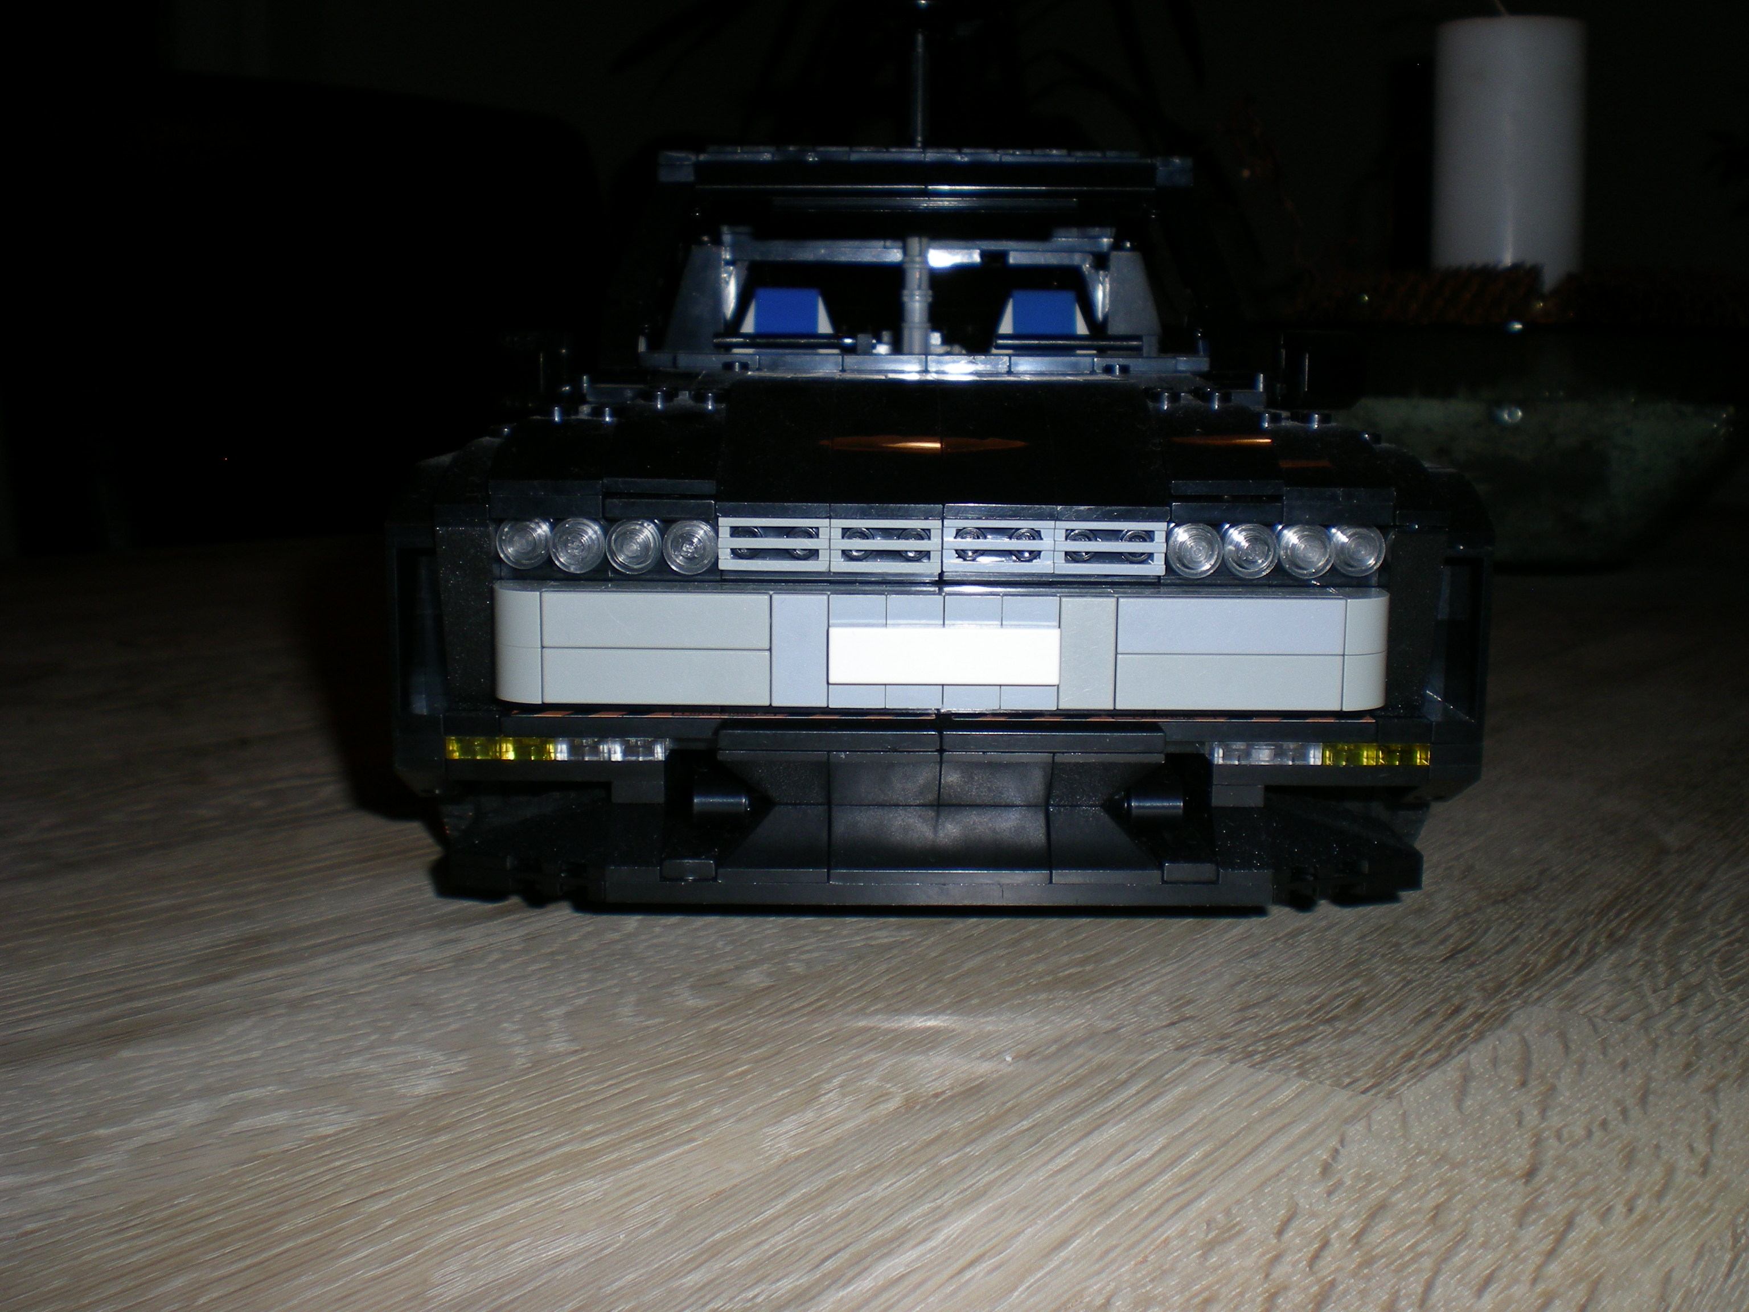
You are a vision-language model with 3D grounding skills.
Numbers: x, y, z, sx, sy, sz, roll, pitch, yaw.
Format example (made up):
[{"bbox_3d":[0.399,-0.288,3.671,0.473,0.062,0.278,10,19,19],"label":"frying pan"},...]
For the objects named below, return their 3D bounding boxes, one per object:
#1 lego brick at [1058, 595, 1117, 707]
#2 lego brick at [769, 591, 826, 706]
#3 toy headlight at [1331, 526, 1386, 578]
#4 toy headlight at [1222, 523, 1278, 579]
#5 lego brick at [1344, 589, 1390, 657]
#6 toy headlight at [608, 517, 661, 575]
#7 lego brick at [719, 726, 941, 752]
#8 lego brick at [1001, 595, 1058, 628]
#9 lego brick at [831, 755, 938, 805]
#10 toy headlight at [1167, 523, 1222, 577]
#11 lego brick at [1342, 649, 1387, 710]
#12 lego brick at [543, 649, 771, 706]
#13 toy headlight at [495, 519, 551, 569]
[{"bbox_3d":[0.030,-0.001,0.269,0.008,0.016,0.003,1,10,0],"label":"lego brick"},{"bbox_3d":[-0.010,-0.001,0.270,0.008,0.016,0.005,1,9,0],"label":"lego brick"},{"bbox_3d":[0.069,-0.015,0.278,0.008,0.008,0.005,1,9,0],"label":"toy headlight"},{"bbox_3d":[0.054,-0.015,0.276,0.008,0.008,0.005,1,9,0],"label":"toy headlight"},{"bbox_3d":[0.070,-0.005,0.272,0.008,0.008,0.009,1,9,0],"label":"lego brick"},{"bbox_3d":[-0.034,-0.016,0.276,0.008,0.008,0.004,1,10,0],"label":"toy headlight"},{"bbox_3d":[-0.006,0.011,0.281,0.032,0.003,0.009,1,9,0],"label":"lego brick"},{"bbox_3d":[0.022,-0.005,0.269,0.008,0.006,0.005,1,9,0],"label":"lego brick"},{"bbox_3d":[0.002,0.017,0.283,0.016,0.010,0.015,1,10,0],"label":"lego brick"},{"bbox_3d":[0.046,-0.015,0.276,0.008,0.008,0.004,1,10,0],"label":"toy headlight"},{"bbox_3d":[0.070,0.003,0.273,0.008,0.008,0.009,1,9,0],"label":"lego brick"},{"bbox_3d":[-0.030,0.003,0.270,0.032,0.008,0.003,1,10,0],"label":"lego brick"},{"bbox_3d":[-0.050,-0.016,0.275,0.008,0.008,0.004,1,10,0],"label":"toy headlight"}]

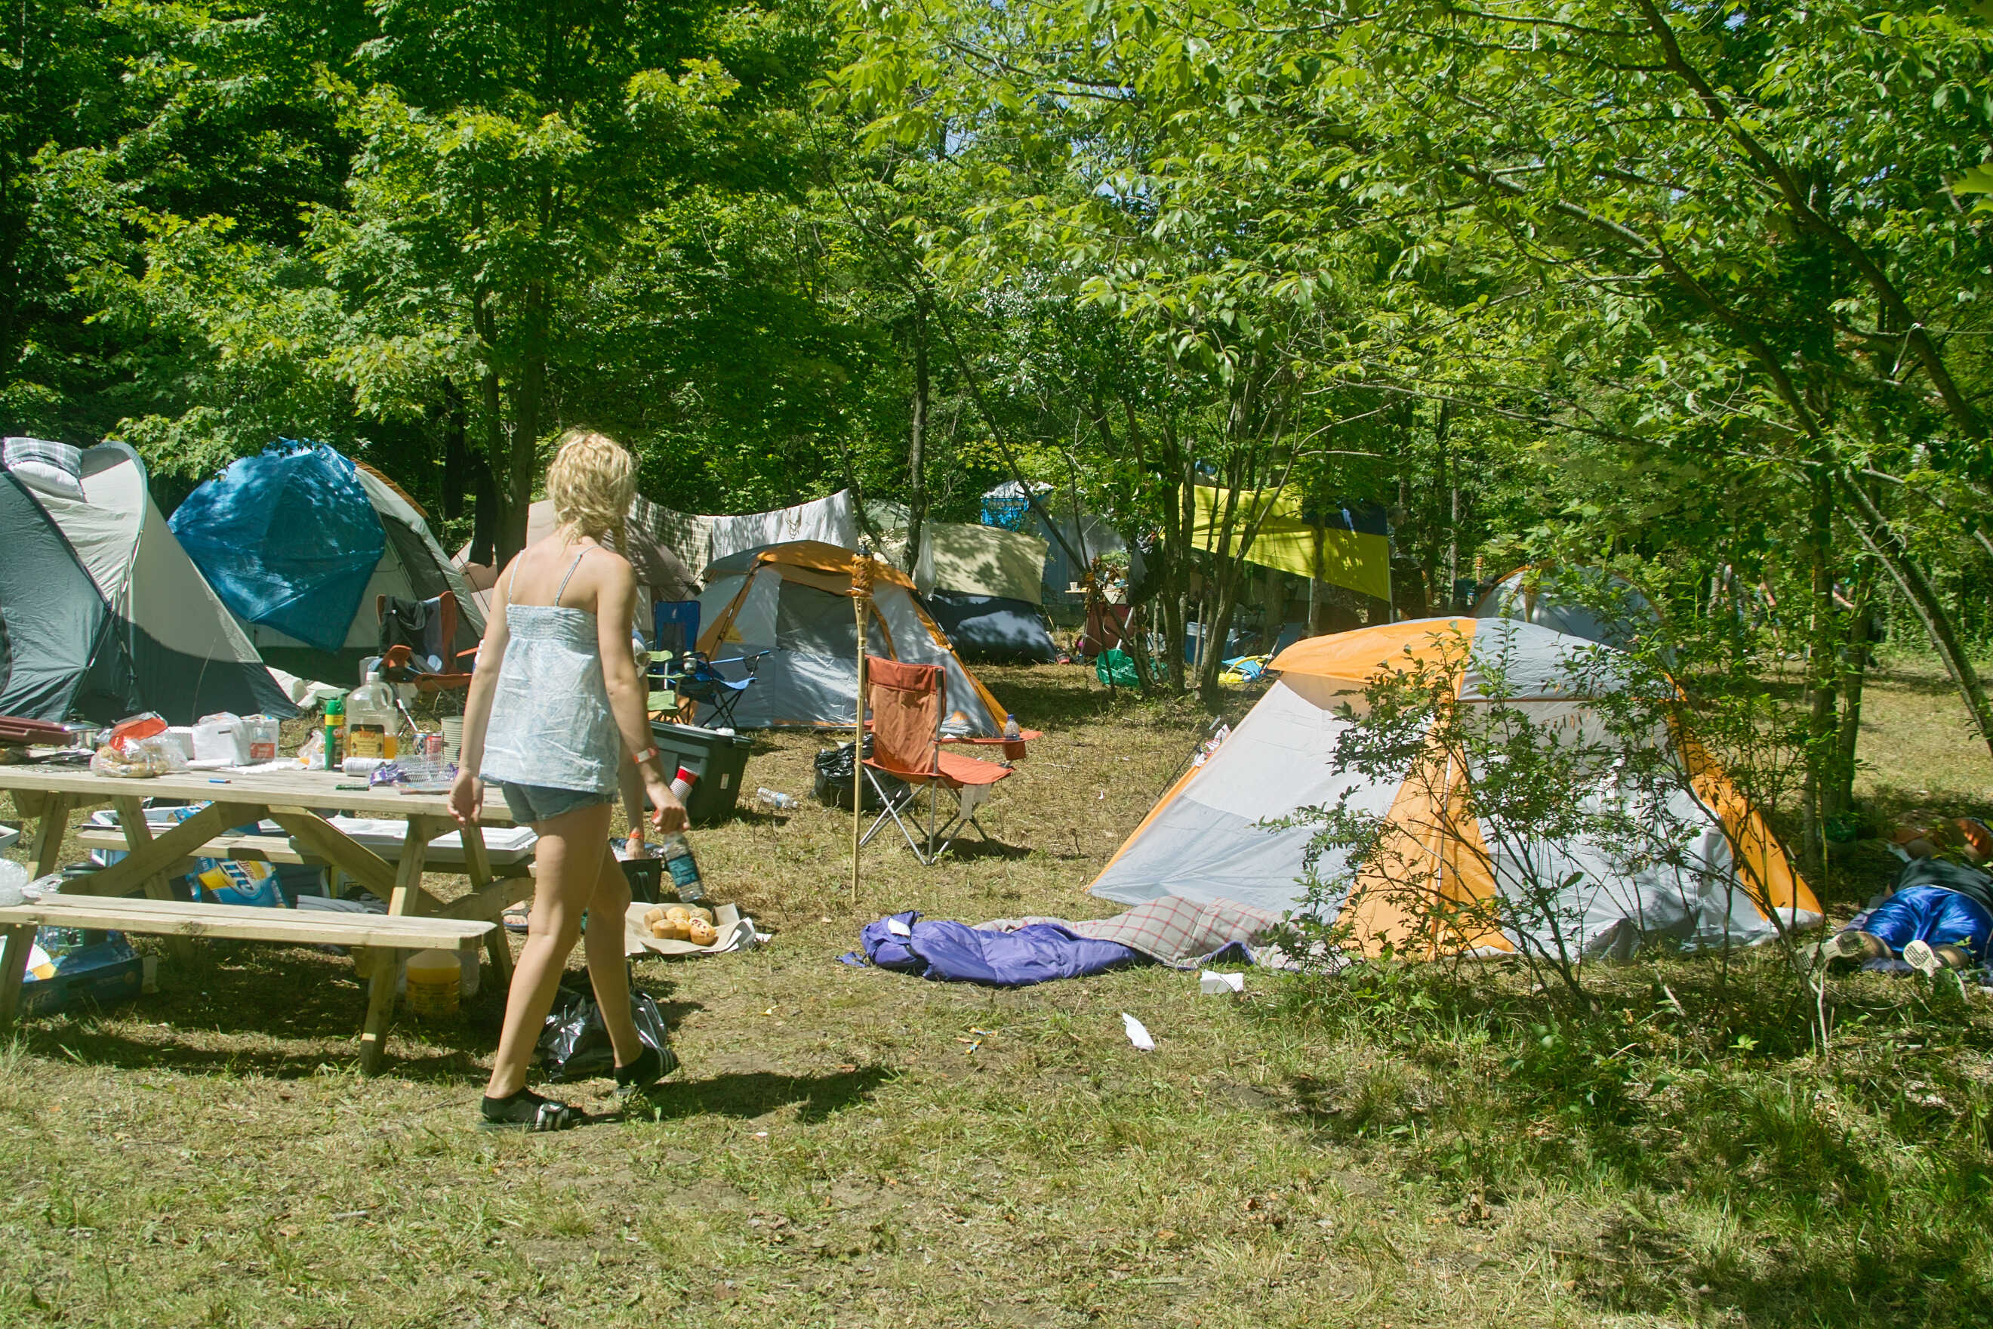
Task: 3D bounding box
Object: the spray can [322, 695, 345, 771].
[{"bbox_3d":[-1.894,0.197,6.178,0.054,0.210,0.054,0,4,0],"label":"spray can"}]

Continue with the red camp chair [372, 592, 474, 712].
[{"bbox_3d":[-3.618,-0.010,13.950,0.780,0.890,0.580,-1,5,-35],"label":"red camp chair"}]

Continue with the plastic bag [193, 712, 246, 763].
[{"bbox_3d":[-2.498,0.238,6.941,0.170,0.150,0.160,2,4,7],"label":"plastic bag"}]

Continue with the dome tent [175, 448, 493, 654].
[{"bbox_3d":[-6.168,-0.914,19.683,3.100,2.100,2.900,-1,4,-9],"label":"dome tent"}]

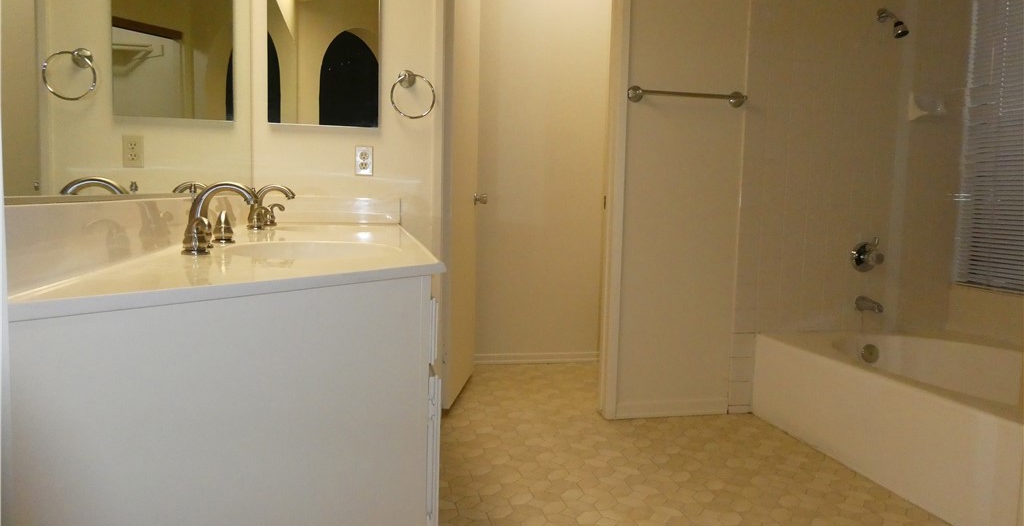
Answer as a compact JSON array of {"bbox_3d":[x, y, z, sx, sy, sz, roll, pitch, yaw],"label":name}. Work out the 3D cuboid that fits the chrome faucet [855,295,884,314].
[{"bbox_3d":[1.613,0.191,3.185,0.062,0.068,0.145,0,5,-11],"label":"chrome faucet"}]

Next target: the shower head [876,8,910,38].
[{"bbox_3d":[1.655,-1.042,3.072,0.065,0.155,0.165,0,5,-11],"label":"shower head"}]

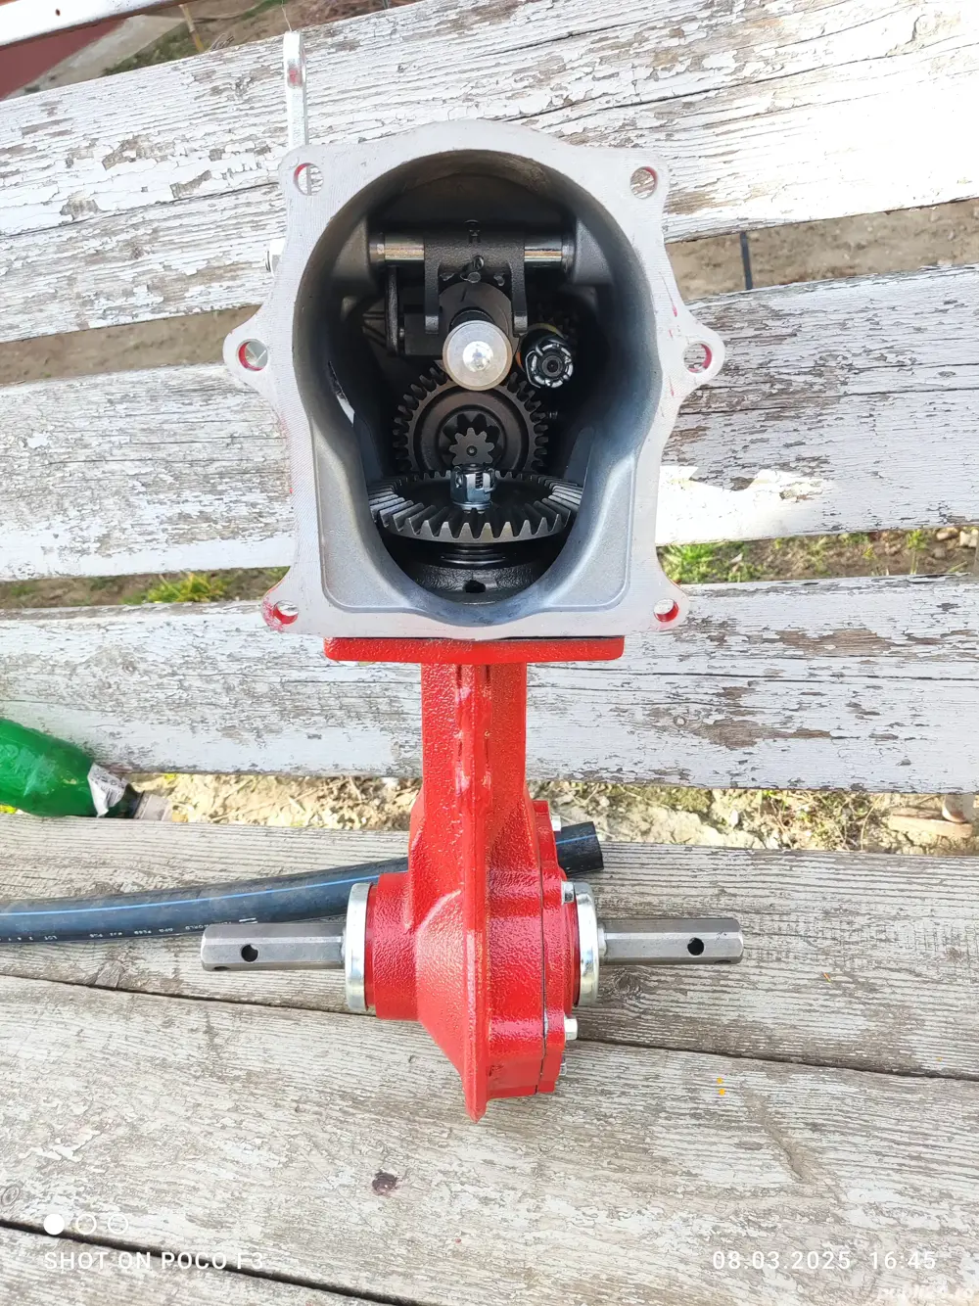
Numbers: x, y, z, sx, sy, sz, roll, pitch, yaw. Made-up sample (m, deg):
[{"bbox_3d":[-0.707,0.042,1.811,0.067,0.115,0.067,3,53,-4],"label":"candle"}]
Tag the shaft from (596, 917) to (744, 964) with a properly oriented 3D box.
[{"bbox_3d":[0.105,0.166,0.563,0.083,0.025,0.025,0,23,-2],"label":"shaft"}]

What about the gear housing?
[{"bbox_3d":[-0.008,-0.124,0.445,0.186,0.192,0.155,0,23,-2],"label":"gear housing"}]

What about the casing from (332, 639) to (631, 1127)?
[{"bbox_3d":[-0.009,0.110,0.536,0.138,0.305,0.165,0,23,-2],"label":"casing"}]

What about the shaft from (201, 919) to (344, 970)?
[{"bbox_3d":[-0.123,0.167,0.557,0.081,0.025,0.025,0,23,-2],"label":"shaft"}]

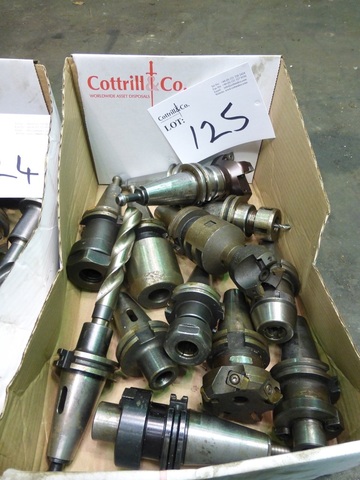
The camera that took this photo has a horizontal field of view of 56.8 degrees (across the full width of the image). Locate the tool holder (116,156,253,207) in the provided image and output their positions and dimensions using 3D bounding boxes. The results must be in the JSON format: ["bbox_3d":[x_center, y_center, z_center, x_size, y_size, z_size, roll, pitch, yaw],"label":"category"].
[{"bbox_3d":[0.008,-0.069,0.454,0.208,0.064,0.064,-15,49,-37],"label":"tool holder"}]

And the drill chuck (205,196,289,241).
[{"bbox_3d":[0.073,-0.029,0.464,0.162,0.064,0.064,11,47,31],"label":"drill chuck"}]

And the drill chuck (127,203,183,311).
[{"bbox_3d":[-0.045,-0.002,0.434,0.065,0.065,0.186,-9,46,-10],"label":"drill chuck"}]

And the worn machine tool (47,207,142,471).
[{"bbox_3d":[-0.081,0.085,0.338,0.064,0.064,0.268,11,69,8],"label":"worn machine tool"}]

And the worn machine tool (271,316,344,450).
[{"bbox_3d":[0.120,0.134,0.324,0.064,0.064,0.137,10,35,7],"label":"worn machine tool"}]

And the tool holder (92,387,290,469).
[{"bbox_3d":[0.011,0.173,0.292,0.170,0.065,0.065,9,49,1],"label":"tool holder"}]

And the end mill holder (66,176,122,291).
[{"bbox_3d":[-0.099,-0.024,0.453,0.065,0.065,0.192,2,47,0],"label":"end mill holder"}]

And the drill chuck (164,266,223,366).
[{"bbox_3d":[0.019,0.073,0.376,0.064,0.064,0.136,9,28,6],"label":"drill chuck"}]

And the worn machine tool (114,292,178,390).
[{"bbox_3d":[-0.043,0.103,0.358,0.064,0.064,0.119,-22,38,-19],"label":"worn machine tool"}]

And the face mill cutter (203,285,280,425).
[{"bbox_3d":[0.061,0.109,0.355,0.073,0.073,0.130,6,38,3],"label":"face mill cutter"}]

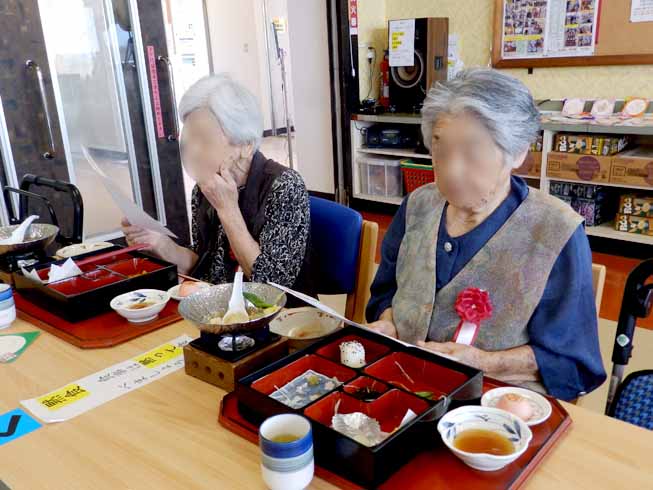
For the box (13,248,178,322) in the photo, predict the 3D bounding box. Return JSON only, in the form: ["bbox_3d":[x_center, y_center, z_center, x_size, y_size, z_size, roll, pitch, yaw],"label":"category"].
[{"bbox_3d":[-0.532,0.083,1.420,0.256,0.053,0.256,14,24,42],"label":"box"}]

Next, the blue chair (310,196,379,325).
[{"bbox_3d":[-0.169,0.281,1.772,0.500,0.790,0.540,13,23,42],"label":"blue chair"}]

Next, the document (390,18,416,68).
[{"bbox_3d":[0.529,-1.402,4.200,0.210,0.297,0.004,13,23,42],"label":"document"}]

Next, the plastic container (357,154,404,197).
[{"bbox_3d":[0.527,-0.548,4.748,0.370,0.270,0.340,13,23,42],"label":"plastic container"}]

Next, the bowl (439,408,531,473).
[{"bbox_3d":[0.200,0.253,0.767,0.114,0.043,0.114,-2,17,1],"label":"bowl"}]

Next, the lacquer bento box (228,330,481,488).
[{"bbox_3d":[0.052,0.217,0.901,0.256,0.053,0.256,13,23,41],"label":"lacquer bento box"}]

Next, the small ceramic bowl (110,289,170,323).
[{"bbox_3d":[-0.382,0.132,1.253,0.117,0.040,0.117,-2,17,1],"label":"small ceramic bowl"}]

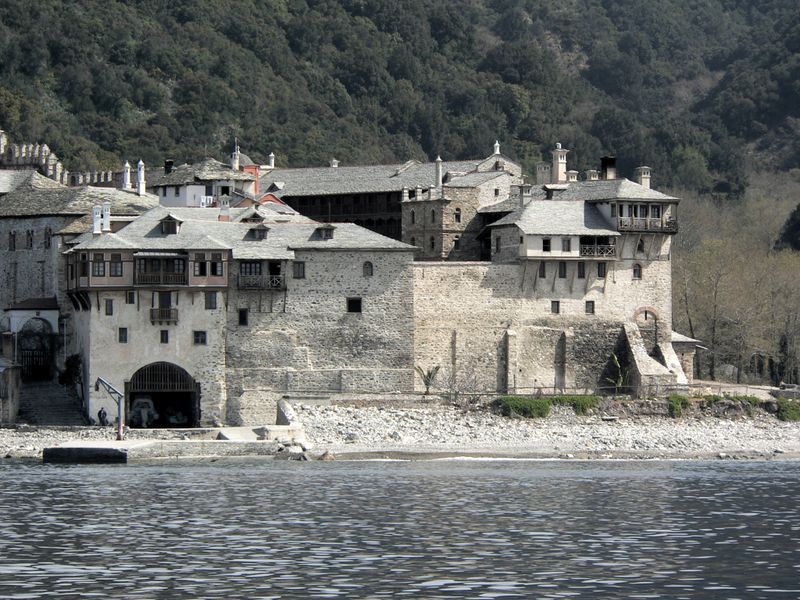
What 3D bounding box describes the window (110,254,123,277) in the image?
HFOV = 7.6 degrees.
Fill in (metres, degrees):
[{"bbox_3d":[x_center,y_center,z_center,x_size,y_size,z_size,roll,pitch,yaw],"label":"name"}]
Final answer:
[{"bbox_3d":[-23.289,-2.834,495.500,1.000,1.750,0.200,0,-1,-9],"label":"window"}]

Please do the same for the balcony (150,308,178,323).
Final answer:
[{"bbox_3d":[-20.286,1.378,519.600,2.400,1.300,0.900,0,-1,1],"label":"balcony"}]

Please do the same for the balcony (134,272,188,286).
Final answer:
[{"bbox_3d":[-19.694,-1.743,496.000,4.200,1.000,0.150,0,-1,-9],"label":"balcony"}]

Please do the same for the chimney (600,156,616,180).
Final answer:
[{"bbox_3d":[18.666,-11.772,540.000,1.020,2.200,1.000,0,-1,-33],"label":"chimney"}]

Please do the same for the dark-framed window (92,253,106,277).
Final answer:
[{"bbox_3d":[-25.856,-3.055,519.000,1.200,2.050,0.200,0,-1,1],"label":"dark-framed window"}]

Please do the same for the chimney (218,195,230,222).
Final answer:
[{"bbox_3d":[-15.391,-8.025,529.000,0.950,2.450,0.950,0,-1,-8],"label":"chimney"}]

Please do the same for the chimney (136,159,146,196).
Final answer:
[{"bbox_3d":[-22.113,-10.394,516.000,0.750,3.000,0.750,0,-1,-10],"label":"chimney"}]

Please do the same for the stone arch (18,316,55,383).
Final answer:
[{"bbox_3d":[-30.349,4.060,505.000,3.100,5.300,0.800,0,-1,-6],"label":"stone arch"}]

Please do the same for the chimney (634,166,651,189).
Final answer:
[{"bbox_3d":[20.383,-10.297,507.000,1.000,1.900,1.000,0,-1,-25],"label":"chimney"}]

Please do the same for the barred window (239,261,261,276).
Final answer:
[{"bbox_3d":[-12.982,-2.717,520.300,1.880,1.450,0.220,0,-1,0],"label":"barred window"}]

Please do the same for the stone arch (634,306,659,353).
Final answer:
[{"bbox_3d":[21.577,2.670,528.000,2.300,4.150,0.600,0,-1,-27],"label":"stone arch"}]

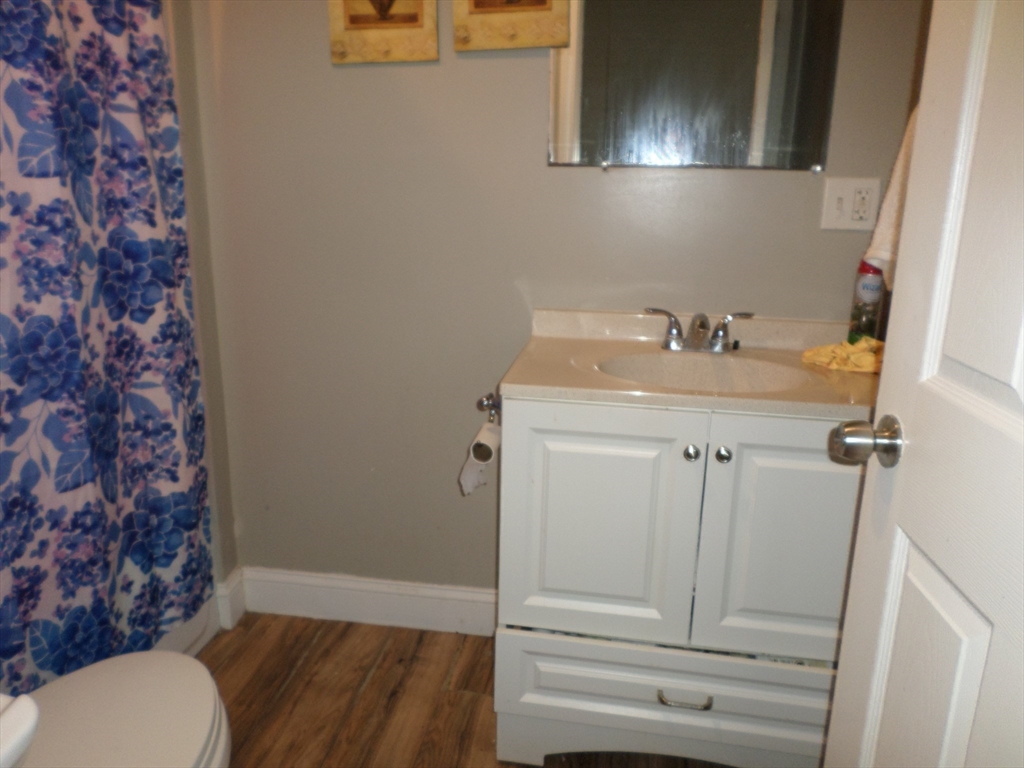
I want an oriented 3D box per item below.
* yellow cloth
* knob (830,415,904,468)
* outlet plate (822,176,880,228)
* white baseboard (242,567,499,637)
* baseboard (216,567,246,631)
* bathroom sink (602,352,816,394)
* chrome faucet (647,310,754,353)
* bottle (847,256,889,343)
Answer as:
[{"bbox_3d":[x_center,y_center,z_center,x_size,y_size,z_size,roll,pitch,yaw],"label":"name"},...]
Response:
[{"bbox_3d":[0.725,-0.064,1.595,0.168,0.052,0.118,3,15,8],"label":"yellow cloth"},{"bbox_3d":[0.431,0.069,0.909,0.063,0.065,0.065,3,15,5],"label":"knob"},{"bbox_3d":[0.770,-0.408,1.682,0.114,0.113,0.009,3,15,8],"label":"outlet plate"},{"bbox_3d":[-0.384,0.622,2.120,0.832,0.143,0.016,3,15,8],"label":"white baseboard"},{"bbox_3d":[-0.802,0.611,2.128,0.039,0.143,0.108,3,15,8],"label":"baseboard"},{"bbox_3d":[0.395,0.034,1.550,0.425,0.128,0.340,3,15,8],"label":"bathroom sink"},{"bbox_3d":[0.428,-0.114,1.687,0.243,0.090,0.133,3,15,8],"label":"chrome faucet"},{"bbox_3d":[0.786,-0.165,1.641,0.057,0.227,0.057,3,15,8],"label":"bottle"}]

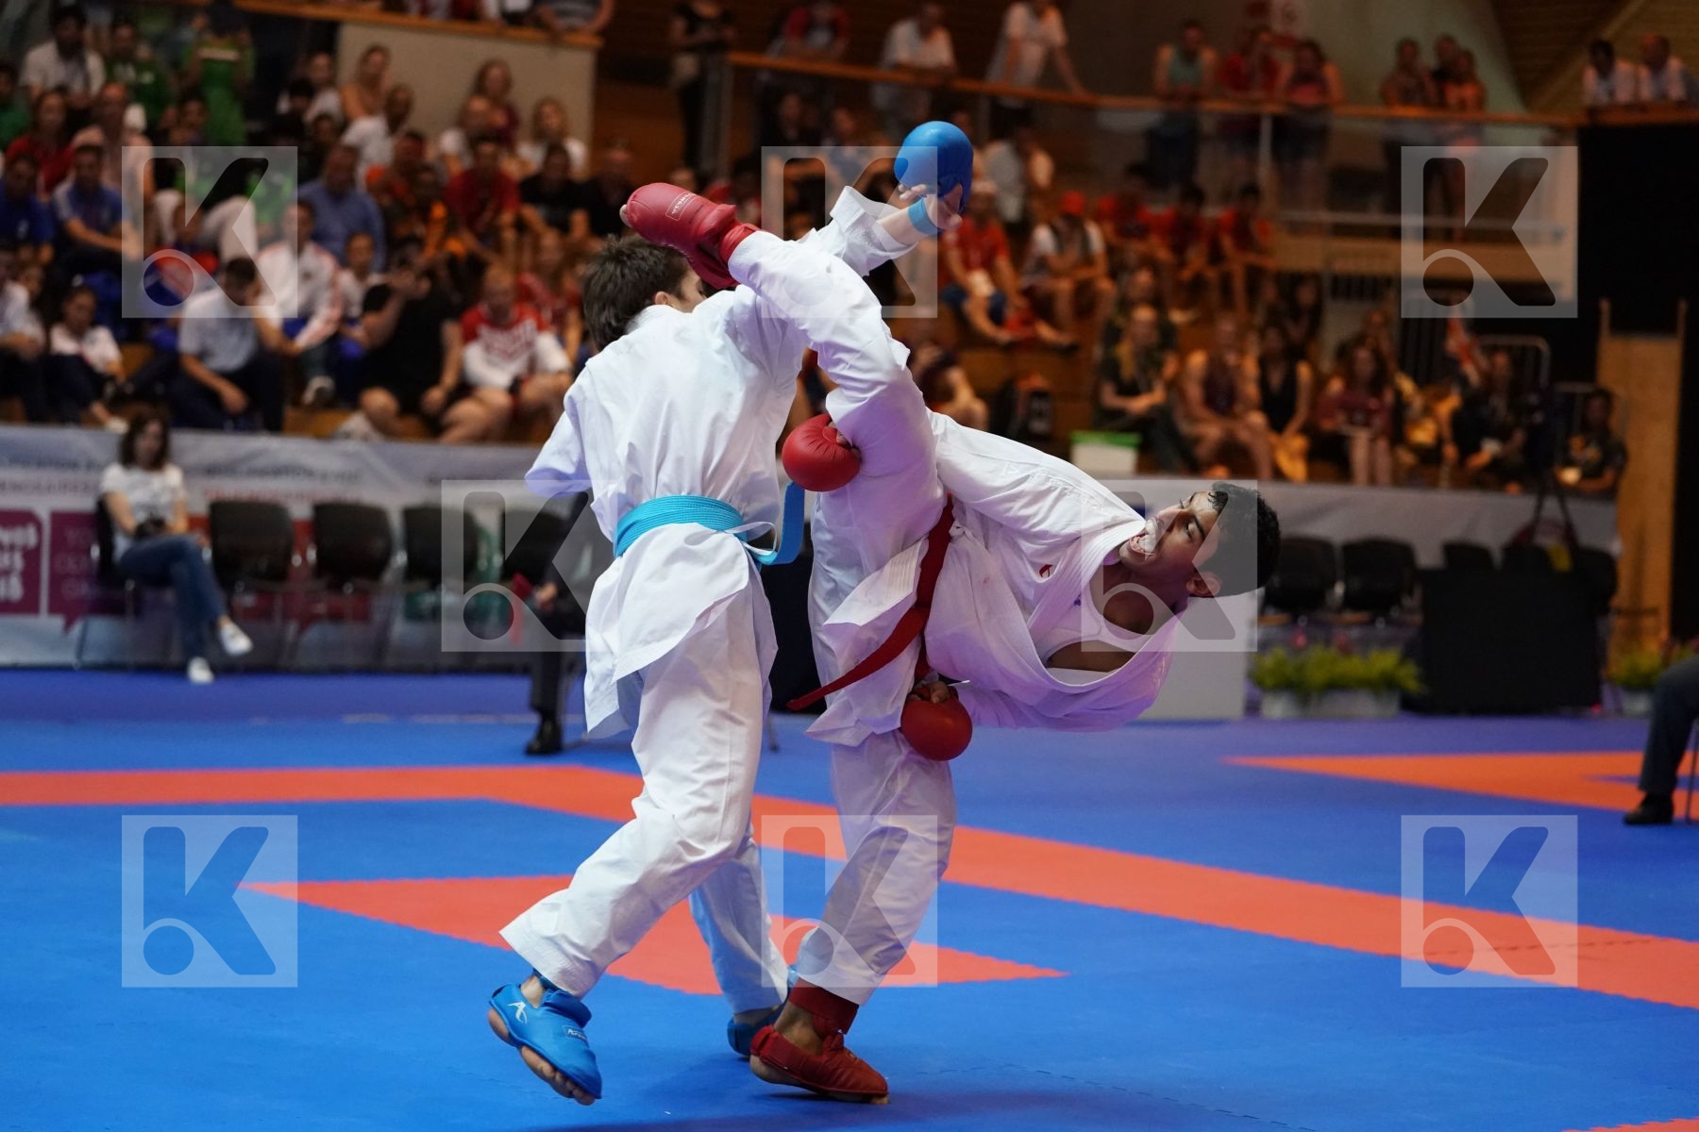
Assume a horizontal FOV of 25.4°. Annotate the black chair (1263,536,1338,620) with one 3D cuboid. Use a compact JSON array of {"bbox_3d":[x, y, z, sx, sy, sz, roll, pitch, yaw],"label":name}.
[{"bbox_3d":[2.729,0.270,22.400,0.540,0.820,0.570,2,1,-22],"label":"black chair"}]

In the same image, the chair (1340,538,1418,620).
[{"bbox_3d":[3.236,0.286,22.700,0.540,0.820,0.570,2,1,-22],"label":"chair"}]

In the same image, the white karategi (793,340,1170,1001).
[{"bbox_3d":[0.232,0.148,6.780,0.720,1.260,0.550,2,1,3],"label":"white karategi"}]

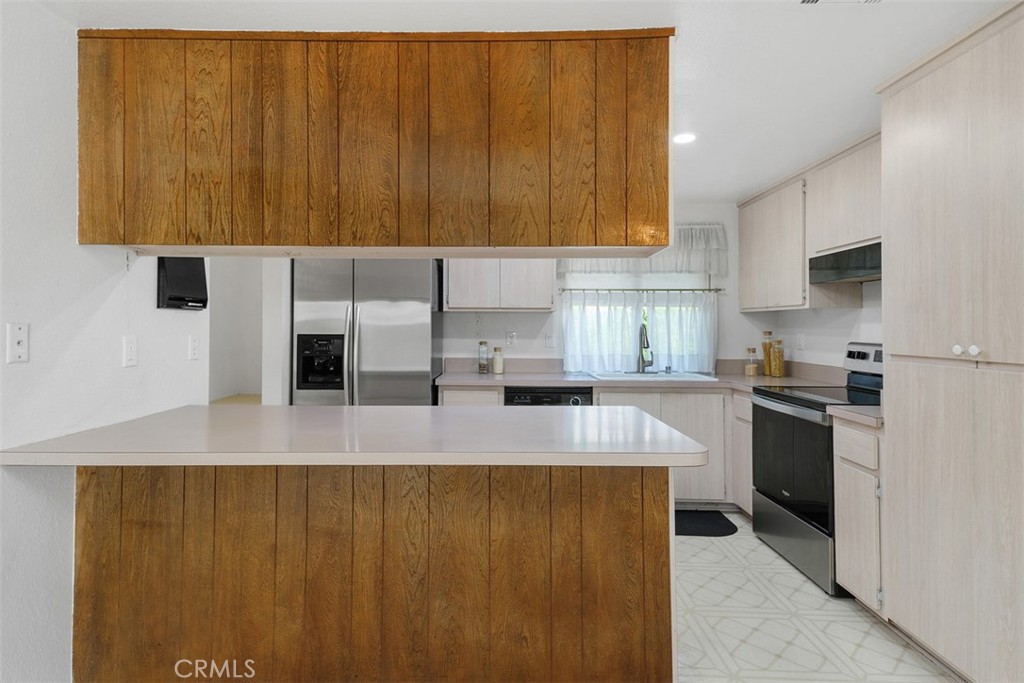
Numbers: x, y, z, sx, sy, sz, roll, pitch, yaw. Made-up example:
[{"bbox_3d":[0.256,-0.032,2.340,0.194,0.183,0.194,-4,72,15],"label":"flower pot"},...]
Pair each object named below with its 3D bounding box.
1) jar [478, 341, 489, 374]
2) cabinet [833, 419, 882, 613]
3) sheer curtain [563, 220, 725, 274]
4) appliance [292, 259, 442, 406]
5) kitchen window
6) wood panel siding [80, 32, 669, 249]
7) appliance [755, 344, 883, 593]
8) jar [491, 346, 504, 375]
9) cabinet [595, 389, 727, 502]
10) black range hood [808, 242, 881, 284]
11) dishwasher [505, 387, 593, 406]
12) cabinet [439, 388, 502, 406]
[{"bbox_3d":[-0.224,0.125,4.031,0.075,0.258,0.075,0,1,0],"label":"jar"},{"bbox_3d":[1.873,0.761,2.344,0.605,0.805,0.320,0,1,-1],"label":"cabinet"},{"bbox_3d":[1.024,-0.722,3.999,1.340,0.411,0.100,0,1,0],"label":"sheer curtain"},{"bbox_3d":[-0.975,0.301,3.658,0.890,1.770,0.750,0,1,0],"label":"appliance"},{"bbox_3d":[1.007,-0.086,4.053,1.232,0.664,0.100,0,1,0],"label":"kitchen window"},{"bbox_3d":[-0.451,-0.668,1.717,1.954,0.705,0.040,0,1,0],"label":"wood panel siding"},{"bbox_3d":[1.789,0.612,2.766,0.650,1.190,0.764,0,1,0],"label":"appliance"},{"bbox_3d":[-0.103,0.152,3.964,0.086,0.207,0.086,0,1,0],"label":"jar"},{"bbox_3d":[1.038,0.714,3.865,0.922,0.800,0.600,0,1,-1],"label":"cabinet"},{"bbox_3d":[2.033,-0.417,2.831,0.330,0.165,0.740,0,1,-1],"label":"black range hood"},{"bbox_3d":[0.246,0.736,3.853,0.613,0.850,0.610,0,1,-1],"label":"dishwasher"},{"bbox_3d":[-0.294,0.717,3.835,0.447,0.815,0.600,0,1,-1],"label":"cabinet"}]

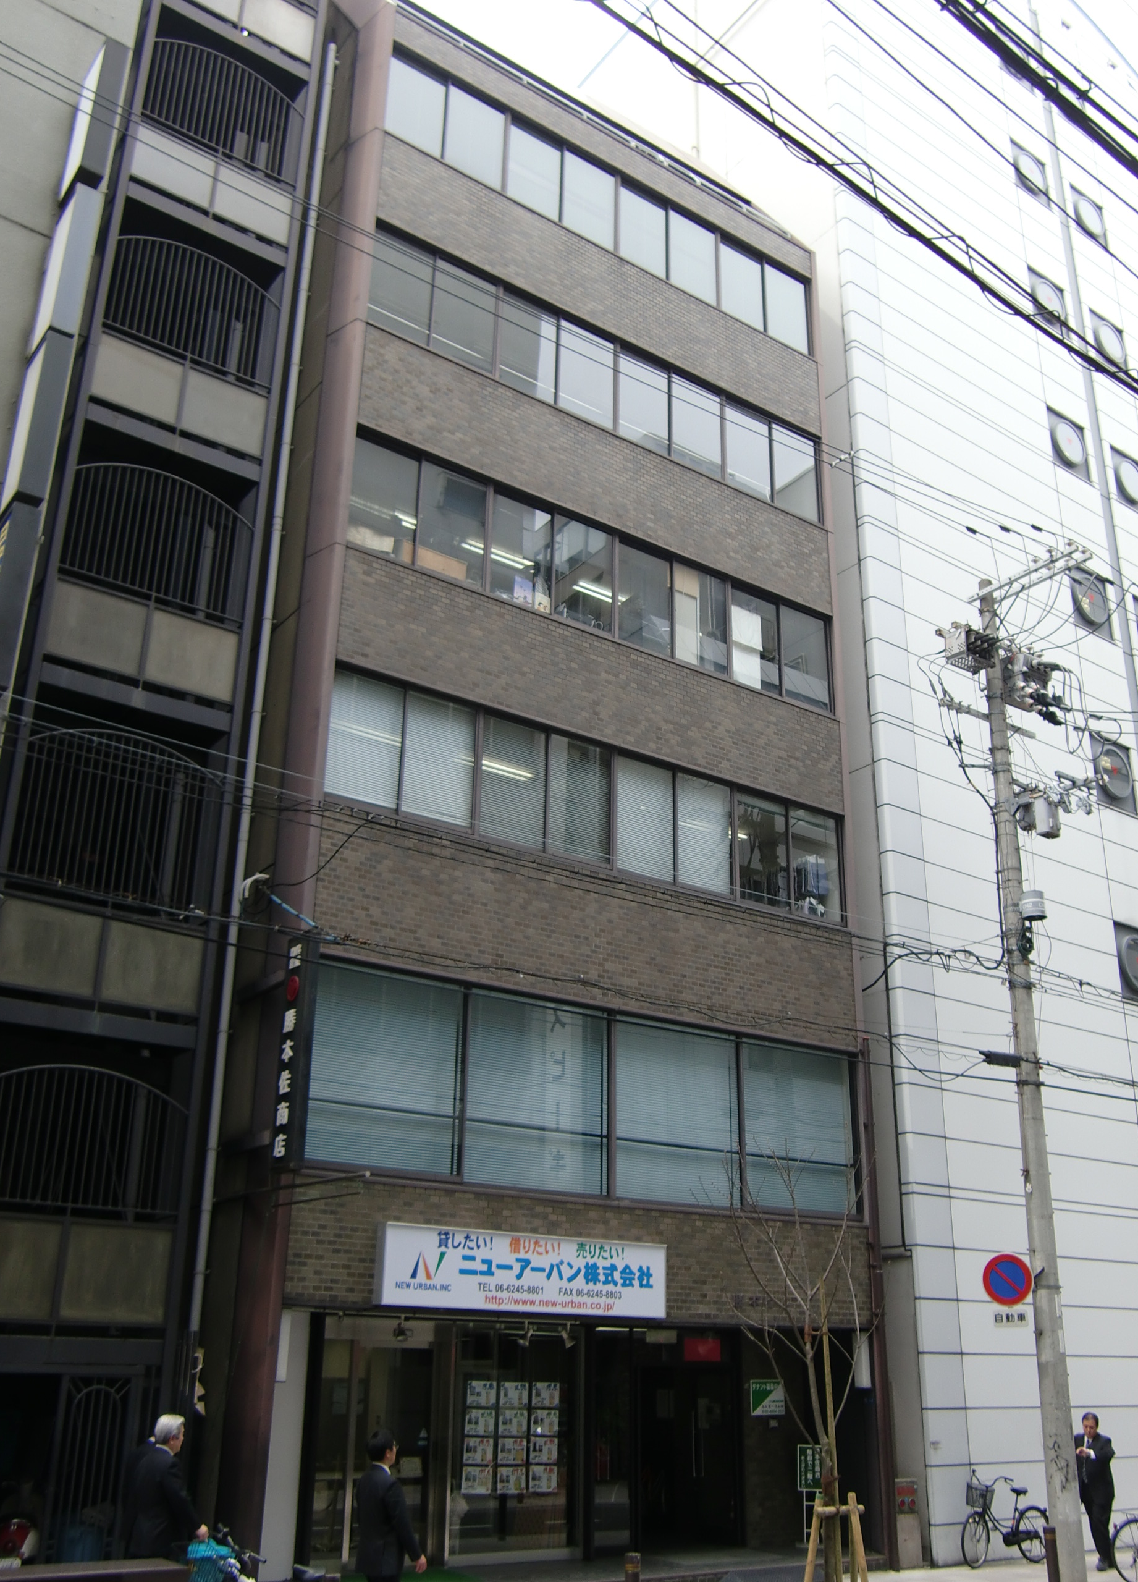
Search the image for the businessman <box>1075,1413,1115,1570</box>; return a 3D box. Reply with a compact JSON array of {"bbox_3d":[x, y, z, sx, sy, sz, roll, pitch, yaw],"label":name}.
[{"bbox_3d":[6.364,8.458,18.250,0.500,1.710,0.380,-12,-25,30],"label":"businessman"}]

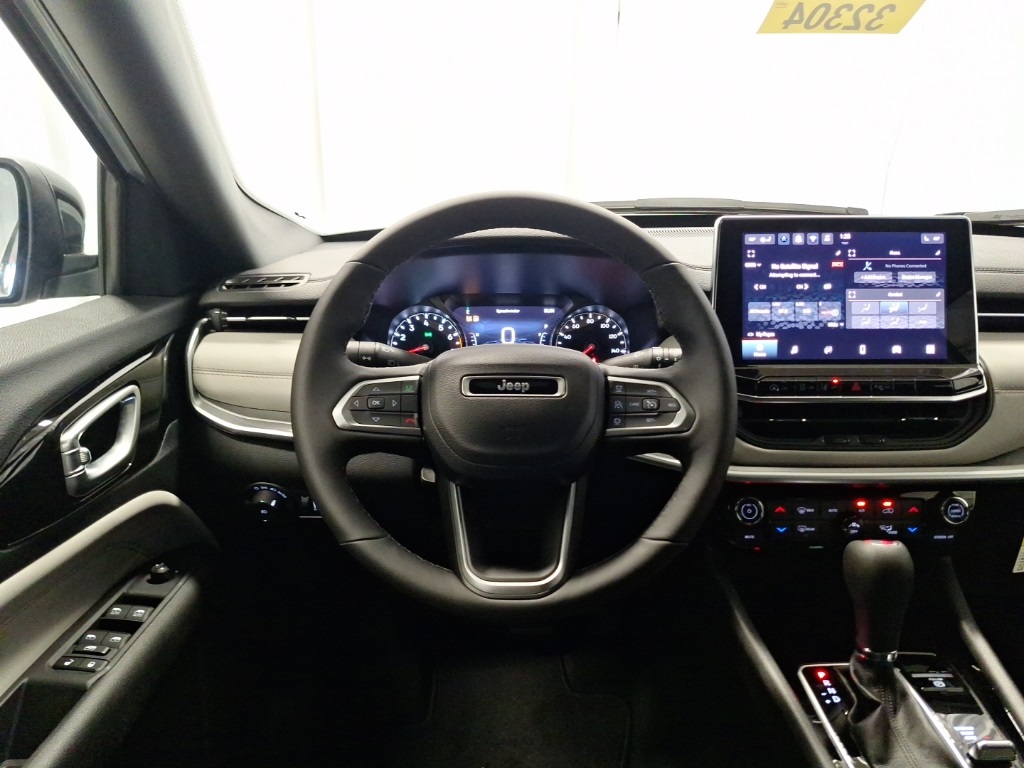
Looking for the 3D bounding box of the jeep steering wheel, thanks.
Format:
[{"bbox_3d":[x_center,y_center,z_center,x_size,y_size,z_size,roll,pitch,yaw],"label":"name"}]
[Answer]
[{"bbox_3d":[0.002,0.013,0.592,0.374,0.365,0.095,0,-11,0],"label":"jeep steering wheel"}]

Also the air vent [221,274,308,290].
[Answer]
[{"bbox_3d":[-0.285,-0.117,0.785,0.100,0.022,0.042,0,16,0],"label":"air vent"}]

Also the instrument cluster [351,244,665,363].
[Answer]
[{"bbox_3d":[-0.002,-0.083,0.800,0.370,0.160,0.100,0,-3,0],"label":"instrument cluster"}]

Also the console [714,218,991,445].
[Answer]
[{"bbox_3d":[0.369,-0.057,0.750,0.286,0.250,0.085,0,-2,0],"label":"console"}]

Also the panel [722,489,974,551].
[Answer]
[{"bbox_3d":[0.376,0.150,0.760,0.278,0.070,0.040,0,-2,0],"label":"panel"}]

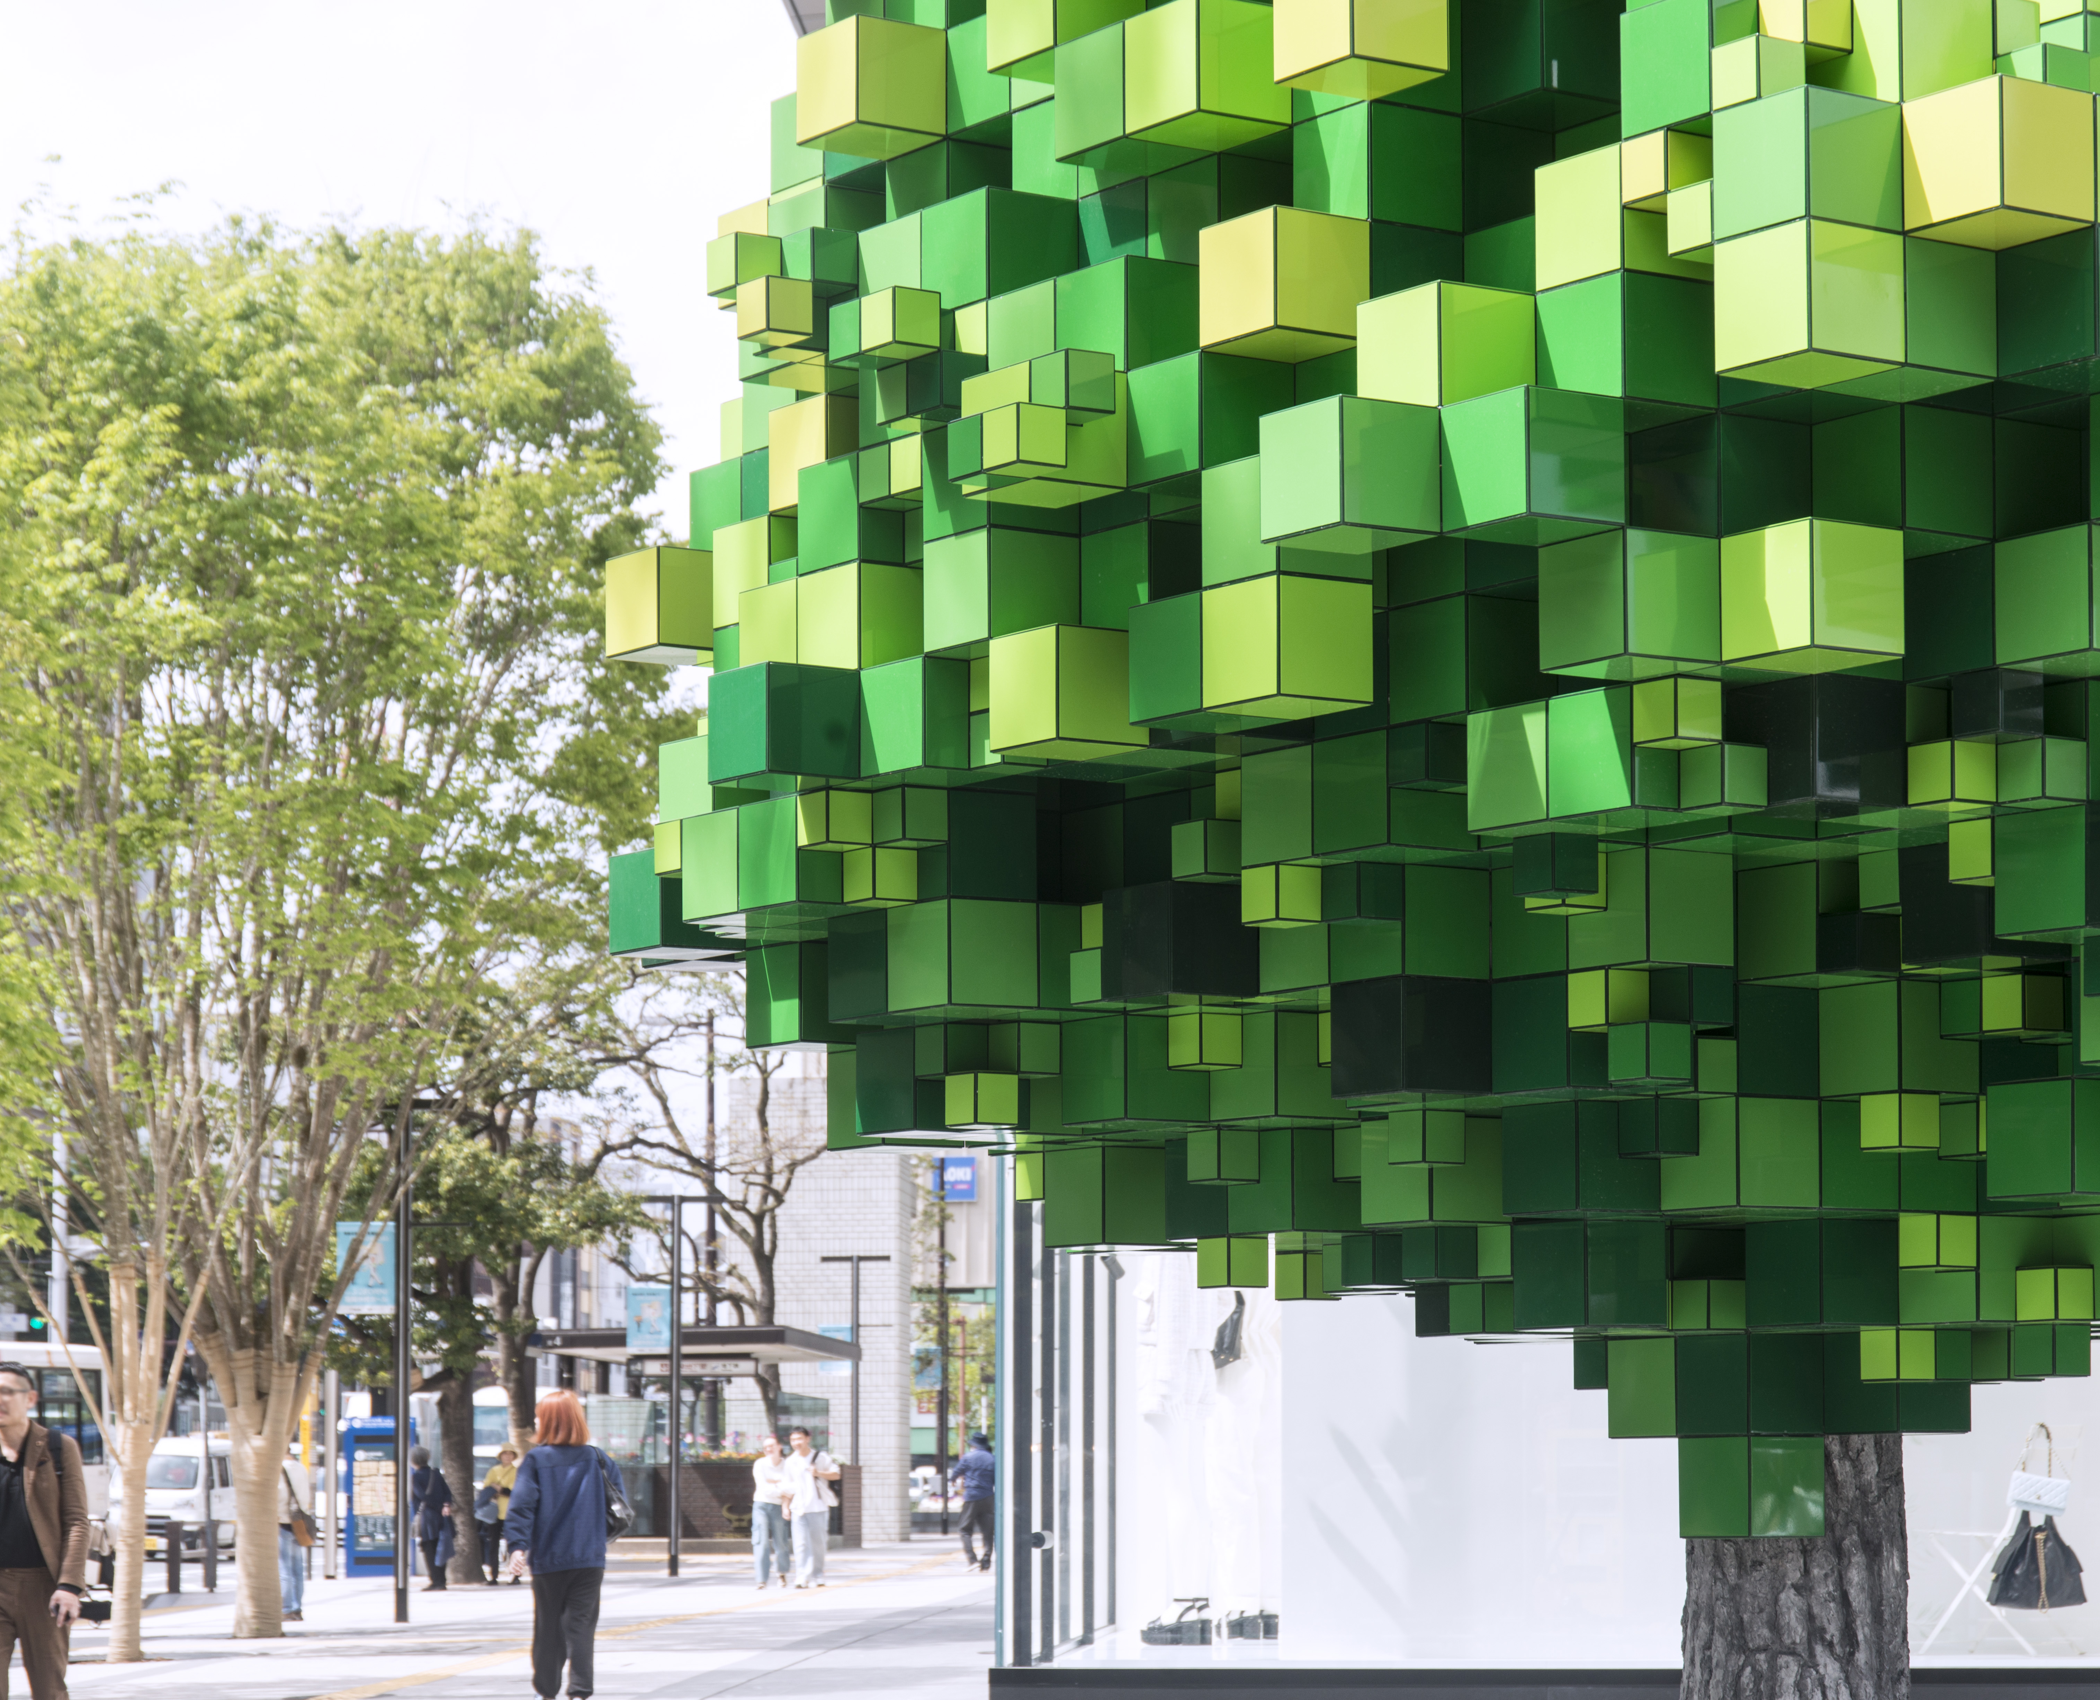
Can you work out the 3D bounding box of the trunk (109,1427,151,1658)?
[{"bbox_3d":[-6.205,4.683,33.400,0.250,1.570,0.250,0,-6,0],"label":"trunk"}]

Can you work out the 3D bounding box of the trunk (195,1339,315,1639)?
[{"bbox_3d":[-6.484,5.223,40.500,0.970,2.450,0.850,0,-6,0],"label":"trunk"}]

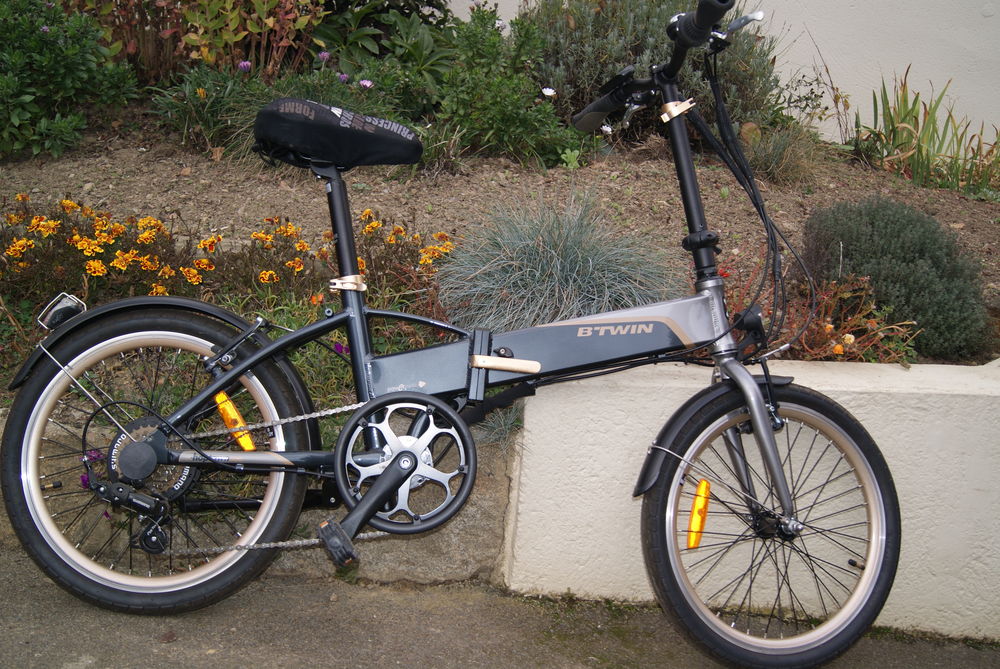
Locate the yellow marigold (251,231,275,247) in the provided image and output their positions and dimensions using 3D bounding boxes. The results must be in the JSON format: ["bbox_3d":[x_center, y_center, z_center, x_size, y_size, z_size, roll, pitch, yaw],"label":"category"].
[{"bbox_3d":[-0.534,-0.216,2.250,0.053,0.036,0.050,3,10,0],"label":"yellow marigold"}]

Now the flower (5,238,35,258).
[{"bbox_3d":[-1.056,-0.189,2.200,0.064,0.045,0.055,3,10,0],"label":"flower"}]

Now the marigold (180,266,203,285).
[{"bbox_3d":[-0.663,-0.127,2.150,0.048,0.039,0.046,3,10,0],"label":"marigold"}]

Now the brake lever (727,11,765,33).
[{"bbox_3d":[0.388,-0.496,1.590,0.028,0.022,0.080,-5,-9,-36],"label":"brake lever"}]

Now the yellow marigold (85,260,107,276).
[{"bbox_3d":[-0.869,-0.142,2.150,0.048,0.036,0.046,3,10,0],"label":"yellow marigold"}]

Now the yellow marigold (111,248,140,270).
[{"bbox_3d":[-0.816,-0.163,2.180,0.063,0.047,0.055,3,10,0],"label":"yellow marigold"}]

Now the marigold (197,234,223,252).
[{"bbox_3d":[-0.642,-0.202,2.220,0.054,0.040,0.050,3,10,0],"label":"marigold"}]

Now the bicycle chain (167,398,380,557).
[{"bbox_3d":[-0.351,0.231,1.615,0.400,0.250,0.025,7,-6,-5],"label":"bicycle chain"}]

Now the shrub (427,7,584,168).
[{"bbox_3d":[0.018,-0.823,3.350,0.530,0.540,0.500,3,10,0],"label":"shrub"}]

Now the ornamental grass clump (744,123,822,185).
[{"bbox_3d":[0.841,-0.537,2.970,0.230,0.175,0.220,2,15,0],"label":"ornamental grass clump"}]

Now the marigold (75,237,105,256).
[{"bbox_3d":[-0.902,-0.193,2.200,0.064,0.044,0.055,3,10,0],"label":"marigold"}]

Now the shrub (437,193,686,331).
[{"bbox_3d":[0.141,-0.161,2.300,0.570,0.310,0.520,3,10,0],"label":"shrub"}]

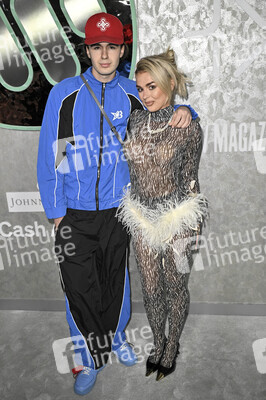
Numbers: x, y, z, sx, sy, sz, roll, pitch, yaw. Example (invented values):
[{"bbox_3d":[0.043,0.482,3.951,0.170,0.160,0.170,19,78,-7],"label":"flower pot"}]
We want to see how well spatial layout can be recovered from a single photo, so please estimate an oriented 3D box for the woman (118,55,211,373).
[{"bbox_3d":[0.156,0.134,2.012,0.460,1.720,0.400,3,17,19],"label":"woman"}]

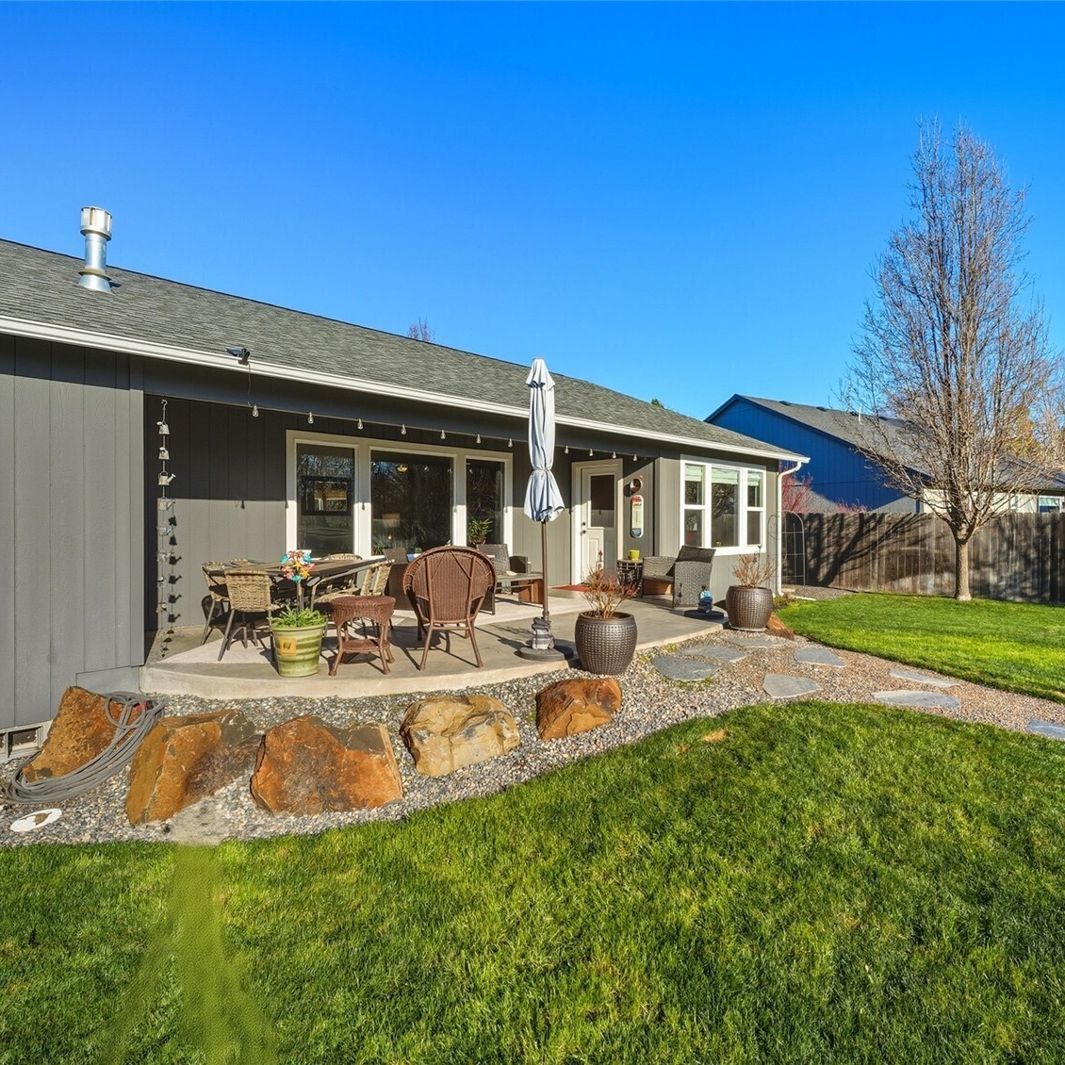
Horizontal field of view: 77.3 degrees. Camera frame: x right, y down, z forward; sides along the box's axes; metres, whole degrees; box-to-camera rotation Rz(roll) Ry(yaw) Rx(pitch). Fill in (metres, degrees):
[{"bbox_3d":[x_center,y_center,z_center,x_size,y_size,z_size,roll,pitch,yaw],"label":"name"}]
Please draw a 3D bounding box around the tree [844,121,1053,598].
[{"bbox_3d":[8.950,-3.690,14.350,4.000,10.200,4.000,1,1,32],"label":"tree"}]

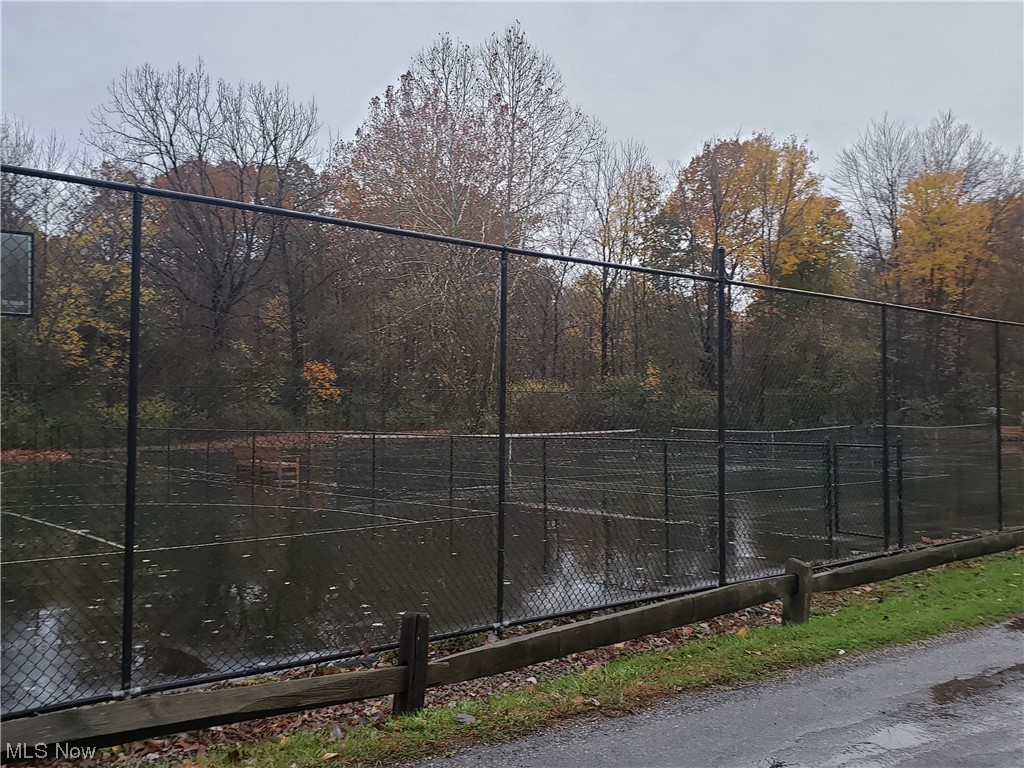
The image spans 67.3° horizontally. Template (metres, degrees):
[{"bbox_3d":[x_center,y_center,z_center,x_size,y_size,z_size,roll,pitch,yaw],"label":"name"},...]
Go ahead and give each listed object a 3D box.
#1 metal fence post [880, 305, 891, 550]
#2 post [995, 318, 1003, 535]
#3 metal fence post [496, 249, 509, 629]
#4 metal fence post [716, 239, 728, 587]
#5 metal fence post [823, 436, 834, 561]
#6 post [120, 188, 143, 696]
[{"bbox_3d":[4.385,0.493,9.019,0.055,2.898,0.055,2,-2,-34],"label":"metal fence post"},{"bbox_3d":[6.742,0.582,10.646,0.054,2.903,0.054,2,-2,-34],"label":"post"},{"bbox_3d":[-0.076,0.413,5.896,0.052,2.923,0.052,2,-2,-34],"label":"metal fence post"},{"bbox_3d":[2.002,0.299,7.305,0.060,3.222,0.060,2,-2,-34],"label":"metal fence post"},{"bbox_3d":[4.175,1.380,10.123,0.060,1.351,0.060,2,-2,-34],"label":"metal fence post"},{"bbox_3d":[-2.175,0.316,4.411,0.054,2.913,0.054,2,-2,-34],"label":"post"}]

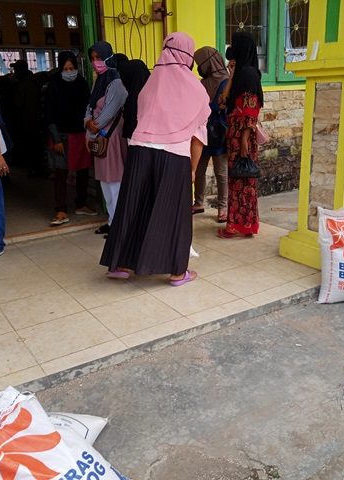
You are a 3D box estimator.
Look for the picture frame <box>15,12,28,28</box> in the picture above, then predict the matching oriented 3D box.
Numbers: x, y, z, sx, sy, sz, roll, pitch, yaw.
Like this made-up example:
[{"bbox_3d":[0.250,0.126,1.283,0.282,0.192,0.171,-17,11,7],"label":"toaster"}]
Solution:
[{"bbox_3d":[-3.169,-4.617,10.121,0.255,0.280,0.040,-13,20,-30],"label":"picture frame"}]

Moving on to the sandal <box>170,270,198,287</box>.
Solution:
[{"bbox_3d":[0.081,0.226,3.114,0.090,0.065,0.235,14,23,42],"label":"sandal"}]

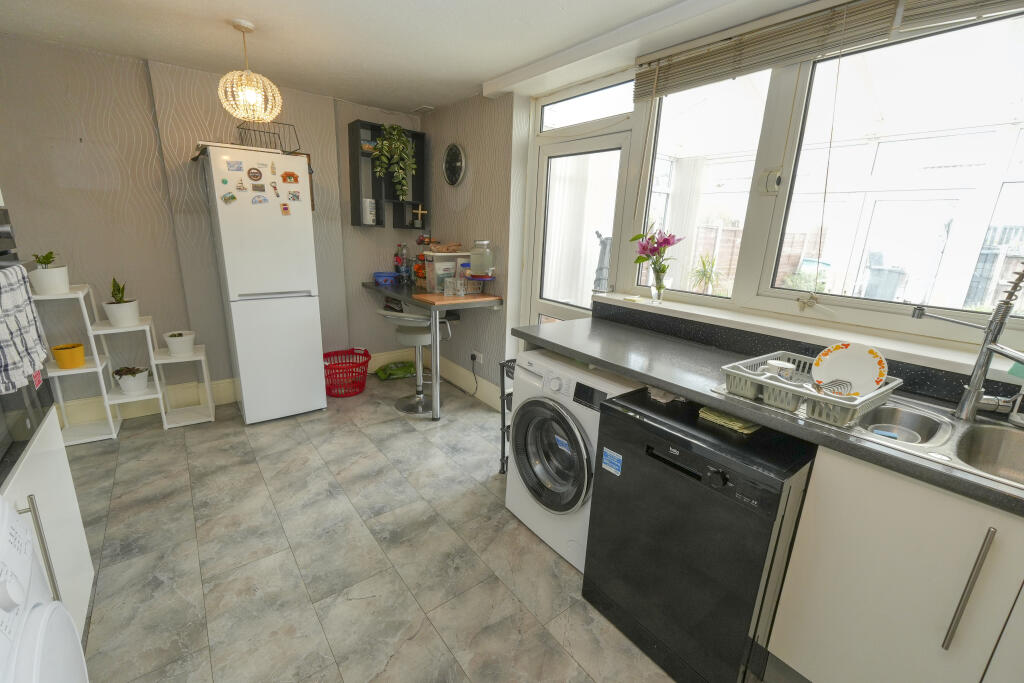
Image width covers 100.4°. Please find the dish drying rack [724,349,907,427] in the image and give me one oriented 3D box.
[{"bbox_3d":[0.999,0.146,1.435,0.430,0.088,0.385,-9,19,-36],"label":"dish drying rack"}]

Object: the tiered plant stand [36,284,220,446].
[{"bbox_3d":[-2.564,0.119,2.883,0.790,0.966,0.330,-8,18,-32],"label":"tiered plant stand"}]

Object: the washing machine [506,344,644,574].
[{"bbox_3d":[0.377,0.518,2.085,0.580,0.840,0.600,-9,19,-36],"label":"washing machine"}]

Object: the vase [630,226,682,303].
[{"bbox_3d":[0.830,-0.444,2.459,0.220,0.435,0.250,-9,19,-36],"label":"vase"}]

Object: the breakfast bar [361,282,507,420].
[{"bbox_3d":[-0.752,-0.001,3.734,0.590,0.892,1.330,-9,19,-36],"label":"breakfast bar"}]

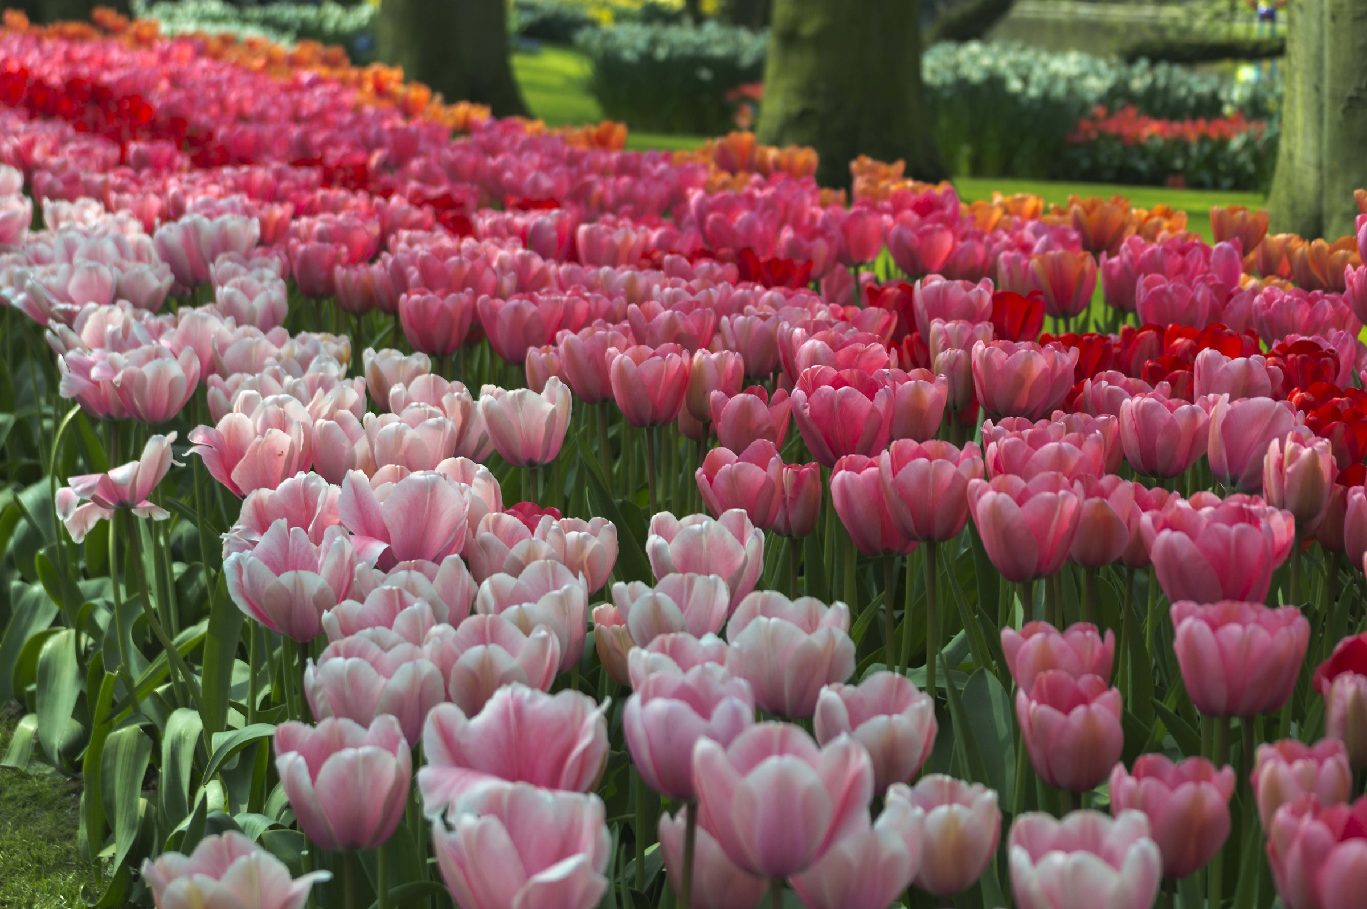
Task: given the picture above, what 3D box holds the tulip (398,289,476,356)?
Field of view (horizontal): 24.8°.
[{"bbox_3d":[-0.236,-0.127,2.980,0.074,0.060,0.071,0,11,0],"label":"tulip"}]

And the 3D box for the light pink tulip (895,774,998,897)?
[{"bbox_3d":[0.159,0.230,1.860,0.065,0.069,0.065,0,11,0],"label":"light pink tulip"}]

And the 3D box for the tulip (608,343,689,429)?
[{"bbox_3d":[-0.031,-0.061,2.760,0.072,0.070,0.071,0,10,0],"label":"tulip"}]

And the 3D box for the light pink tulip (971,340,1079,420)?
[{"bbox_3d":[0.284,-0.062,2.590,0.089,0.061,0.084,0,10,0],"label":"light pink tulip"}]

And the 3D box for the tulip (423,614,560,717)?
[{"bbox_3d":[-0.122,0.141,1.980,0.087,0.069,0.085,0,11,0],"label":"tulip"}]

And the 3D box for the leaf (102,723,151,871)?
[{"bbox_3d":[-0.408,0.252,2.280,0.037,0.115,0.035,0,11,0],"label":"leaf"}]

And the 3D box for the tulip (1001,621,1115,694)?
[{"bbox_3d":[0.235,0.140,1.950,0.071,0.066,0.071,0,10,0],"label":"tulip"}]

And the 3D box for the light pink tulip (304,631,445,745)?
[{"bbox_3d":[-0.168,0.129,1.690,0.076,0.060,0.074,0,10,0],"label":"light pink tulip"}]

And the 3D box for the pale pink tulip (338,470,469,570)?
[{"bbox_3d":[-0.184,0.044,2.050,0.086,0.060,0.077,0,10,0],"label":"pale pink tulip"}]

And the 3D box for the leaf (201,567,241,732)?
[{"bbox_3d":[-0.329,0.145,2.220,0.030,0.125,0.020,6,11,-1],"label":"leaf"}]

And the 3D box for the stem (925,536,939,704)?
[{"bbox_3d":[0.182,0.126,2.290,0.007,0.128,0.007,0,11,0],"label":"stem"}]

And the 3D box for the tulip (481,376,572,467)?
[{"bbox_3d":[-0.127,-0.026,2.530,0.074,0.068,0.072,0,10,0],"label":"tulip"}]

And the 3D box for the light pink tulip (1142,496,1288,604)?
[{"bbox_3d":[0.328,0.061,1.920,0.089,0.063,0.085,0,10,0],"label":"light pink tulip"}]

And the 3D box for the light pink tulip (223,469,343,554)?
[{"bbox_3d":[-0.269,0.045,2.100,0.078,0.066,0.075,0,11,0],"label":"light pink tulip"}]

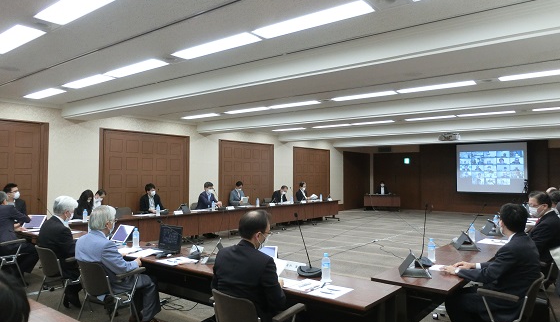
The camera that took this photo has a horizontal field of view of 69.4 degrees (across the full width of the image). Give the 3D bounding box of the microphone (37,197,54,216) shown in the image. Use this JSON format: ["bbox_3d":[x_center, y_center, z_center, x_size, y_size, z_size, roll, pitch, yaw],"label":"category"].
[{"bbox_3d":[-3.108,0.782,5.672,0.170,0.490,0.480,-1,-2,38],"label":"microphone"}]

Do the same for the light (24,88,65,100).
[{"bbox_3d":[-4.151,-1.185,7.126,1.210,0.060,0.255,-2,-3,37],"label":"light"}]

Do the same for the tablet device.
[{"bbox_3d":[-1.953,0.914,5.085,0.320,0.215,0.020,4,-36,41],"label":"tablet device"}]

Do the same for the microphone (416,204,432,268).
[{"bbox_3d":[1.350,0.688,3.775,0.190,0.550,0.180,-2,-3,37],"label":"microphone"}]

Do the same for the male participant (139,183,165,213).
[{"bbox_3d":[-2.748,1.156,8.808,0.780,1.320,0.550,-1,-2,33],"label":"male participant"}]

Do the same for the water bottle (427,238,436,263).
[{"bbox_3d":[1.451,0.857,3.865,0.067,0.220,0.067,-2,-3,37],"label":"water bottle"}]

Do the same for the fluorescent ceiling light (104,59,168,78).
[{"bbox_3d":[-1.915,-1.232,5.311,1.158,0.070,0.233,-1,-2,38],"label":"fluorescent ceiling light"}]

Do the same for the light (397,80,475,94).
[{"bbox_3d":[2.408,-1.170,6.279,1.158,0.070,0.233,-1,-2,38],"label":"light"}]

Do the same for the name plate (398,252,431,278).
[{"bbox_3d":[1.125,0.870,3.386,0.220,0.160,0.260,0,-2,10],"label":"name plate"}]

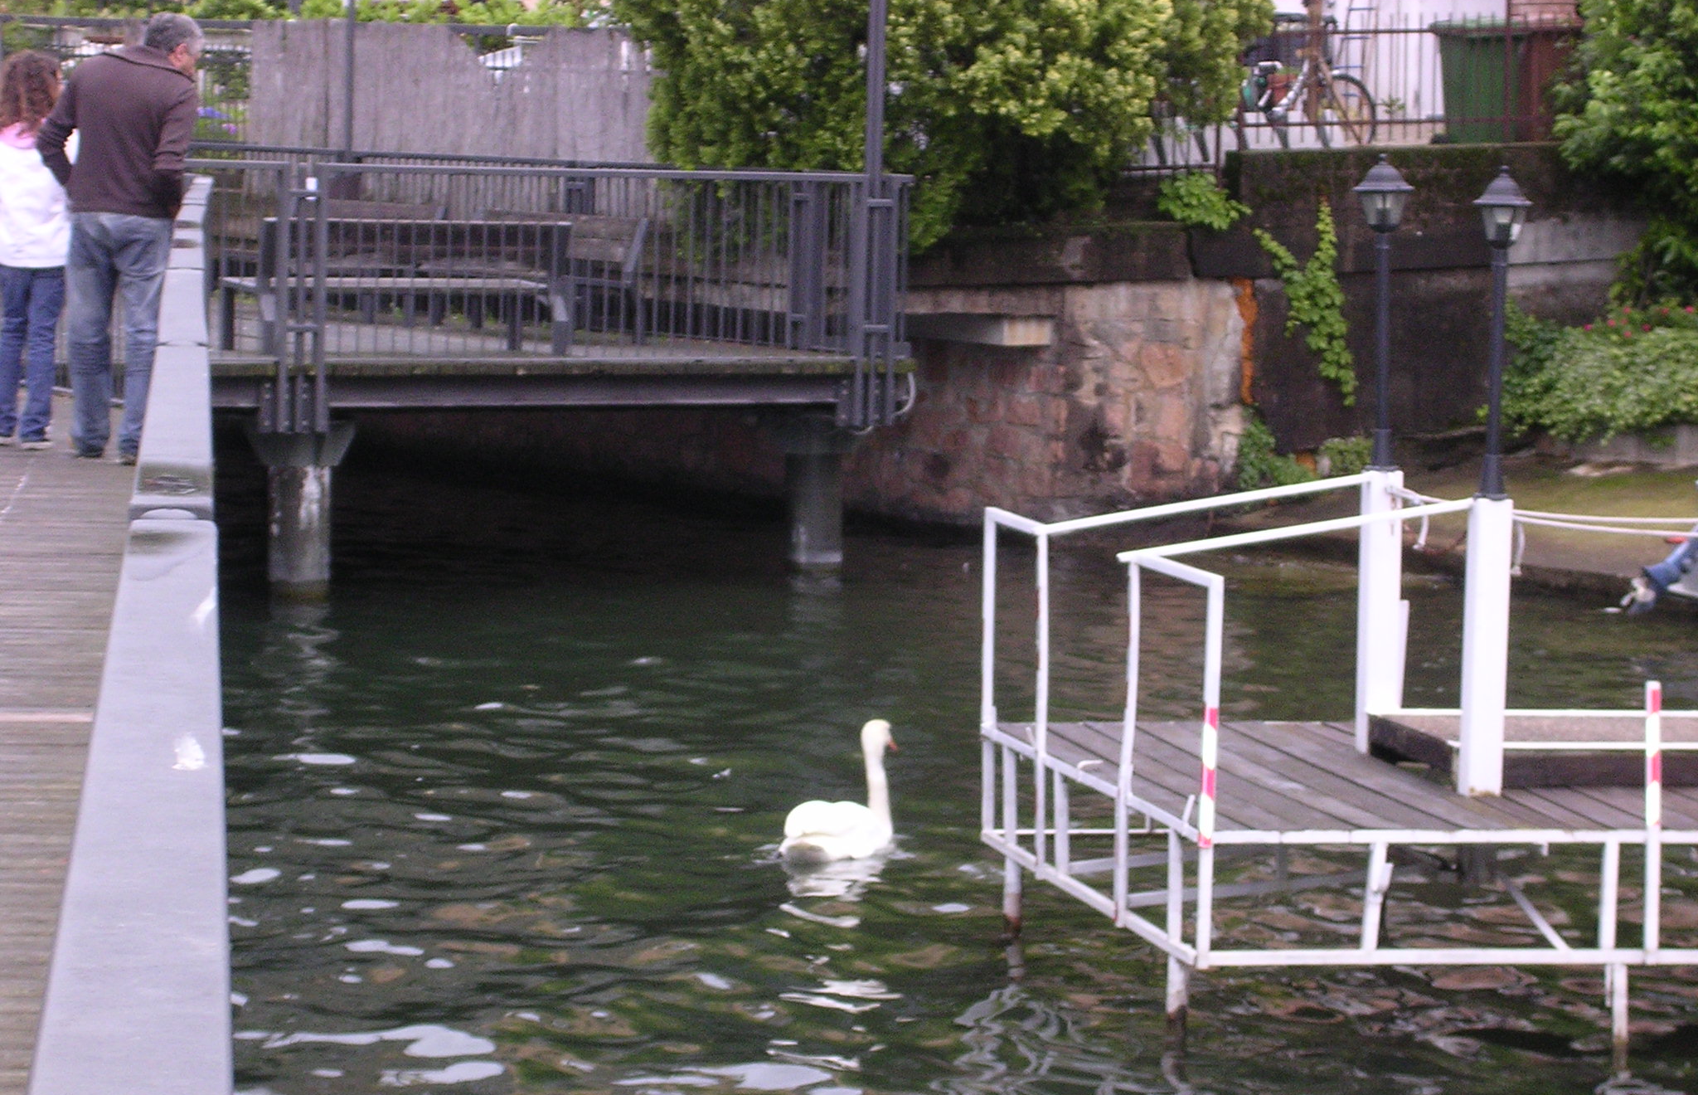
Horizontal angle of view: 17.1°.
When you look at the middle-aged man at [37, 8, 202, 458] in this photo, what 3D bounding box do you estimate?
[{"bbox_3d":[-2.895,-1.235,22.400,0.600,1.770,0.420,3,5,22],"label":"middle-aged man"}]

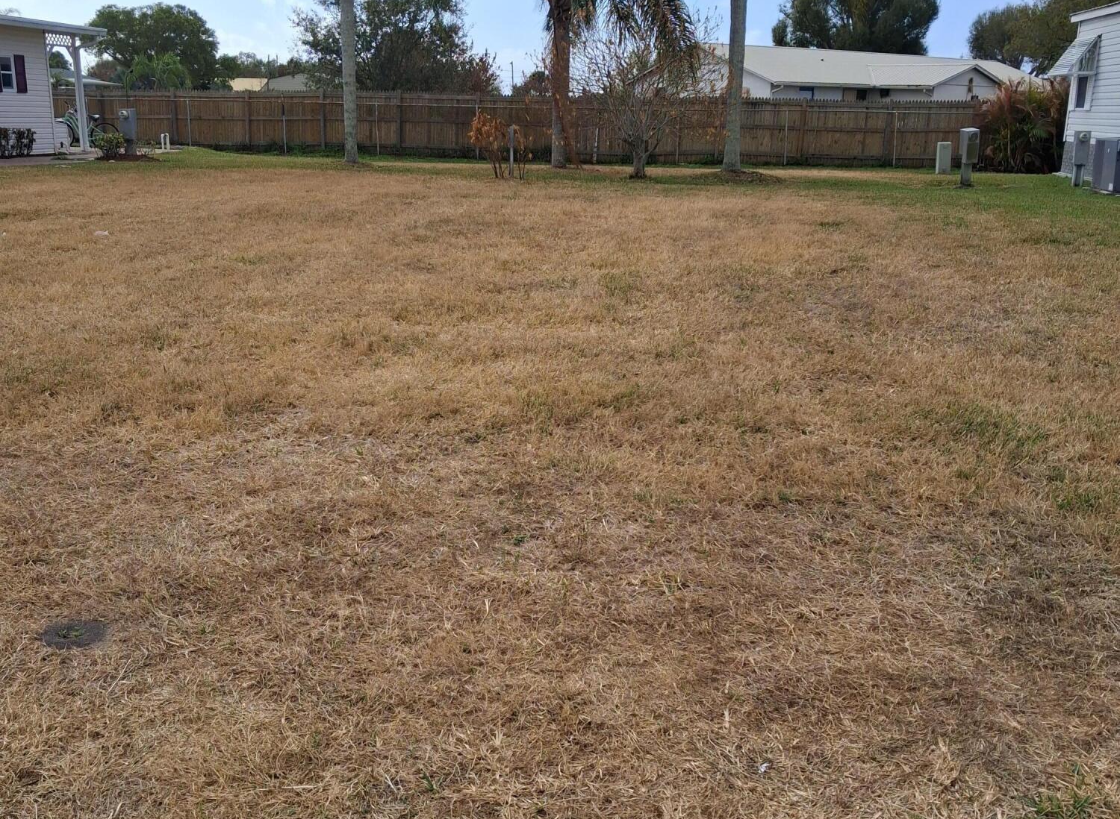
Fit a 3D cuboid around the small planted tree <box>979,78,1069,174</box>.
[{"bbox_3d":[13.112,-7.957,32.478,2.700,2.600,2.300,3,15,6],"label":"small planted tree"}]

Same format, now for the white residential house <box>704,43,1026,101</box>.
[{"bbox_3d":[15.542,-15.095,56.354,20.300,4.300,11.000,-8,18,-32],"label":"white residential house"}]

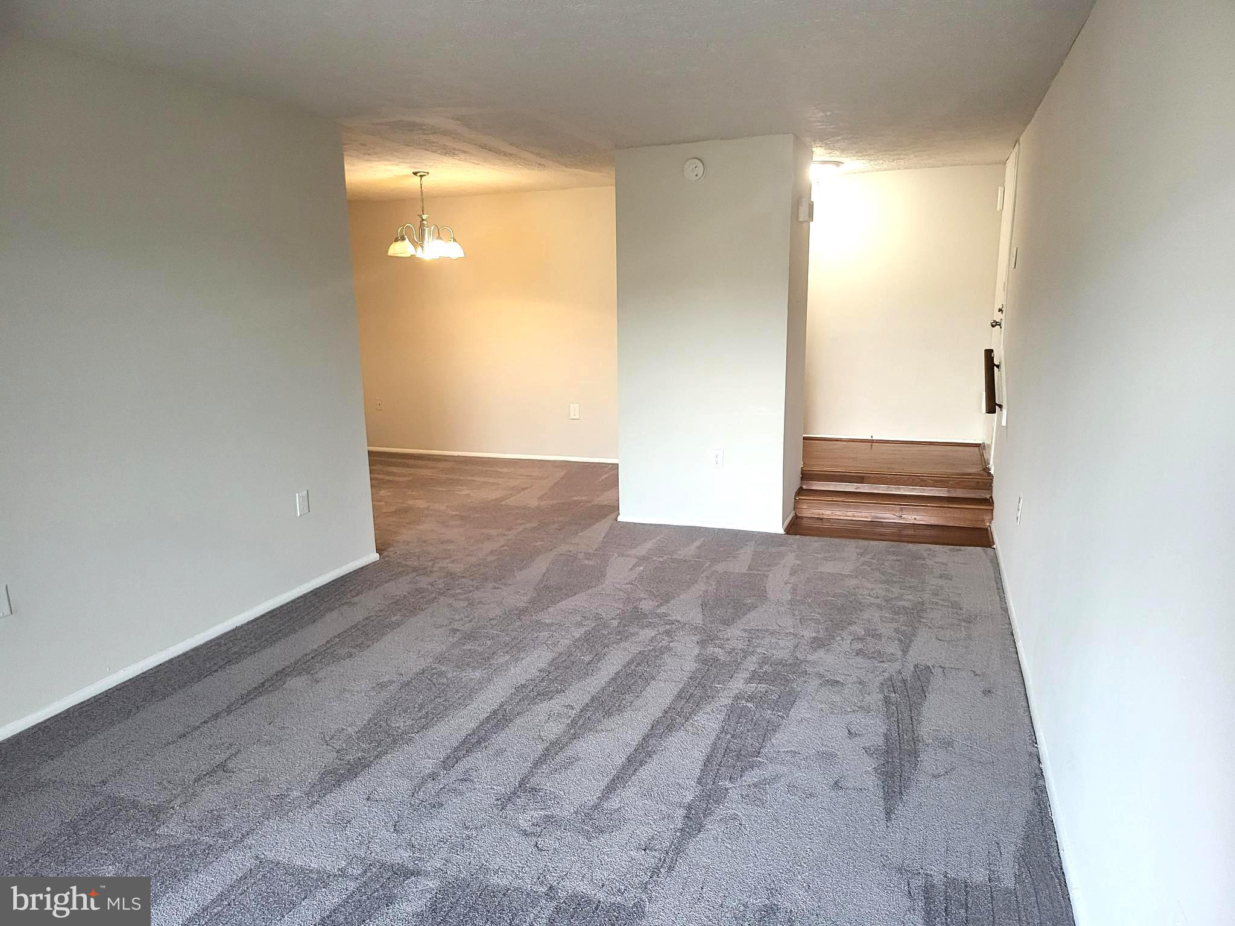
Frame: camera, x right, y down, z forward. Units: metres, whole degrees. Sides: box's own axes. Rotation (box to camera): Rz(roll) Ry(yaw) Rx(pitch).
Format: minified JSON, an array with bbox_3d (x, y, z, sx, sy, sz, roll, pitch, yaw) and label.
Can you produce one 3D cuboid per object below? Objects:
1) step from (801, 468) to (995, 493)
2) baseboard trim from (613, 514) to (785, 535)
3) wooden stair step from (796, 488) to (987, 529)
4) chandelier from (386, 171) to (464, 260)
[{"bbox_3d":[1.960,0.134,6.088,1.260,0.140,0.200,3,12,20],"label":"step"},{"bbox_3d":[0.539,0.410,5.700,1.125,0.055,0.018,3,12,20],"label":"baseboard trim"},{"bbox_3d":[1.884,0.306,5.907,1.260,0.135,0.310,3,12,20],"label":"wooden stair step"},{"bbox_3d":[-1.462,-1.874,6.467,0.570,0.610,0.570,-1,11,0],"label":"chandelier"}]

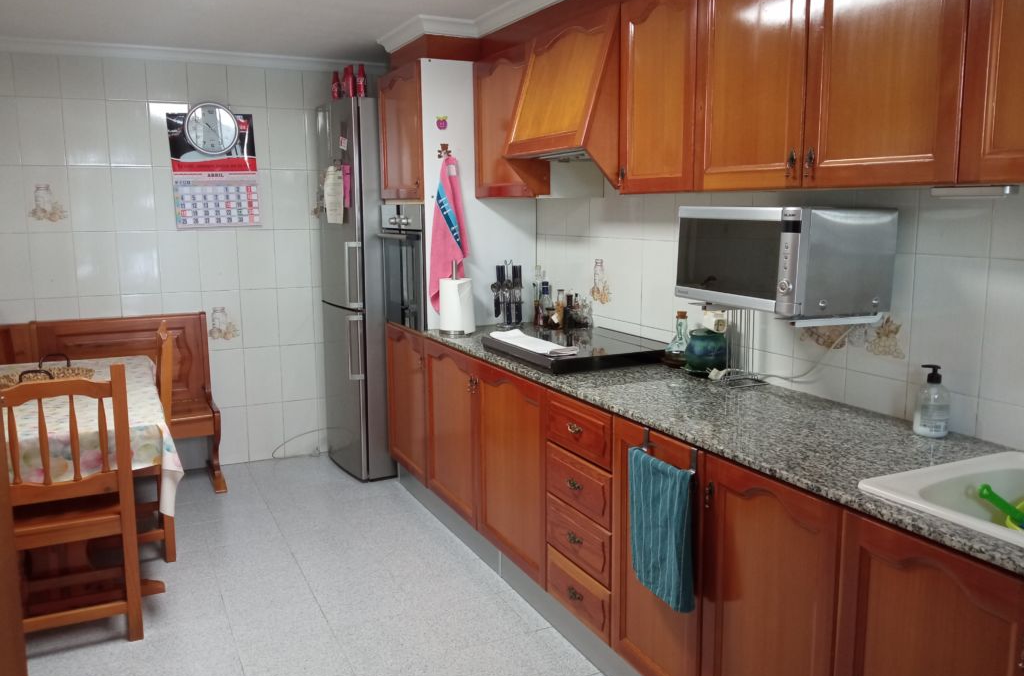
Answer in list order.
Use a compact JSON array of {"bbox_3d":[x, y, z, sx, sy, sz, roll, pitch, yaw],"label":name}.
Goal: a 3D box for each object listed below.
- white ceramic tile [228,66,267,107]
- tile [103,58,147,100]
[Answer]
[{"bbox_3d":[-1.437,-1.362,4.342,0.200,0.204,0.010,-4,10,-22],"label":"white ceramic tile"},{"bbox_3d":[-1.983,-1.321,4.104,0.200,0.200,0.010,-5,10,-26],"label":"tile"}]

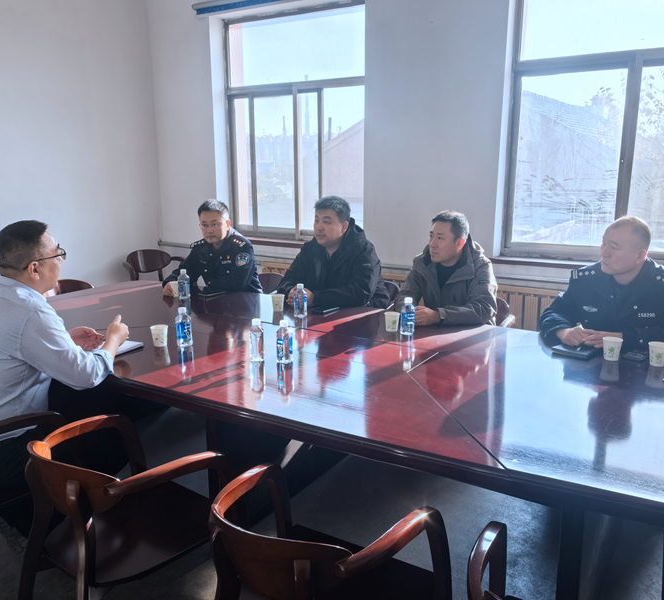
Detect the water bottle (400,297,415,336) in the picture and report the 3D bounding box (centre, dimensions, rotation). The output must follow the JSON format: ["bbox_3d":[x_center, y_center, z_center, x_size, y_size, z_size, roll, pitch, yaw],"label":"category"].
[{"bbox_3d":[0.346,0.075,2.822,0.065,0.162,0.065,1,12,7],"label":"water bottle"}]

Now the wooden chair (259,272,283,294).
[{"bbox_3d":[-0.492,0.234,4.033,0.550,0.790,0.550,9,15,34],"label":"wooden chair"}]

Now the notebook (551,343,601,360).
[{"bbox_3d":[1.025,0.200,2.574,0.145,0.021,0.206,12,17,44],"label":"notebook"}]

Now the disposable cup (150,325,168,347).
[{"bbox_3d":[-0.716,0.151,2.600,0.072,0.079,0.072,0,13,0],"label":"disposable cup"}]

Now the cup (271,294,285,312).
[{"bbox_3d":[-0.282,0.017,3.282,0.073,0.080,0.073,-1,12,-5],"label":"cup"}]

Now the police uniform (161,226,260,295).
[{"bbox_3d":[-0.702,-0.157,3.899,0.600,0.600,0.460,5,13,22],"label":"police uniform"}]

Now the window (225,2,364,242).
[{"bbox_3d":[-0.270,-1.423,5.181,1.478,1.841,0.100,7,14,31],"label":"window"}]

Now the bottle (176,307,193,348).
[{"bbox_3d":[-0.614,0.111,2.597,0.064,0.160,0.064,0,13,0],"label":"bottle"}]

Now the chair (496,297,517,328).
[{"bbox_3d":[0.725,0.379,3.381,0.550,0.790,0.550,9,15,34],"label":"chair"}]

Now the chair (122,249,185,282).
[{"bbox_3d":[-1.419,0.003,5.222,0.550,0.790,0.550,-8,15,-33],"label":"chair"}]

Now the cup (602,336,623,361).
[{"bbox_3d":[1.110,0.195,2.453,0.074,0.080,0.074,6,13,25],"label":"cup"}]

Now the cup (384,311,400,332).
[{"bbox_3d":[0.272,0.102,2.819,0.072,0.079,0.072,0,13,0],"label":"cup"}]

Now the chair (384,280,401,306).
[{"bbox_3d":[0.168,0.286,3.796,0.550,0.790,0.550,9,15,34],"label":"chair"}]

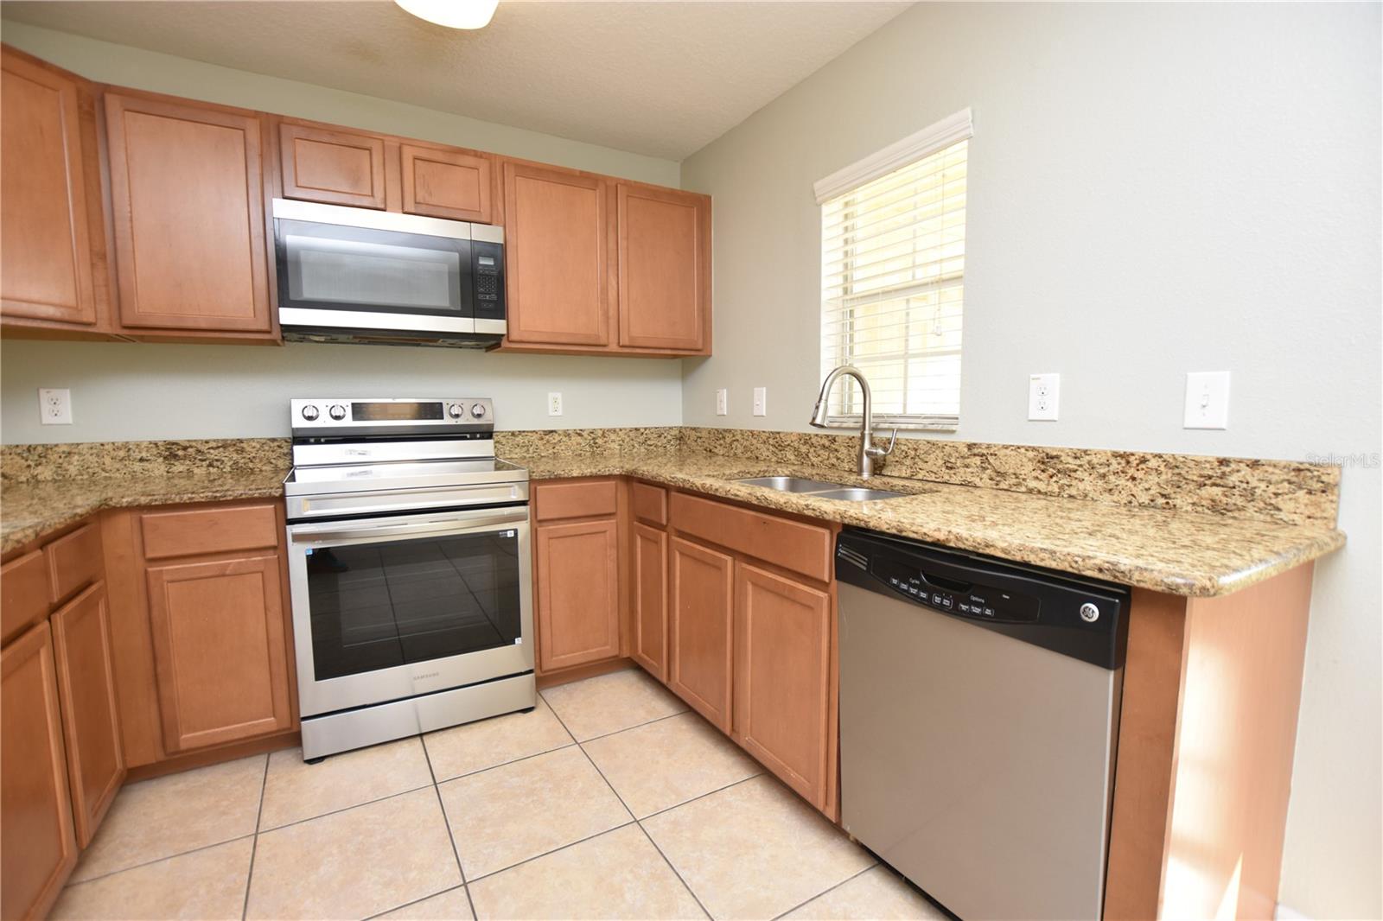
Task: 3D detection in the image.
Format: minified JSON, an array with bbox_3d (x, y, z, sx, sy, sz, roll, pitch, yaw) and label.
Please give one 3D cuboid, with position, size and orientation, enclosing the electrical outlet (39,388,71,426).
[{"bbox_3d":[-2.223,-0.187,2.014,0.077,0.123,0.010,-3,6,-30],"label":"electrical outlet"}]

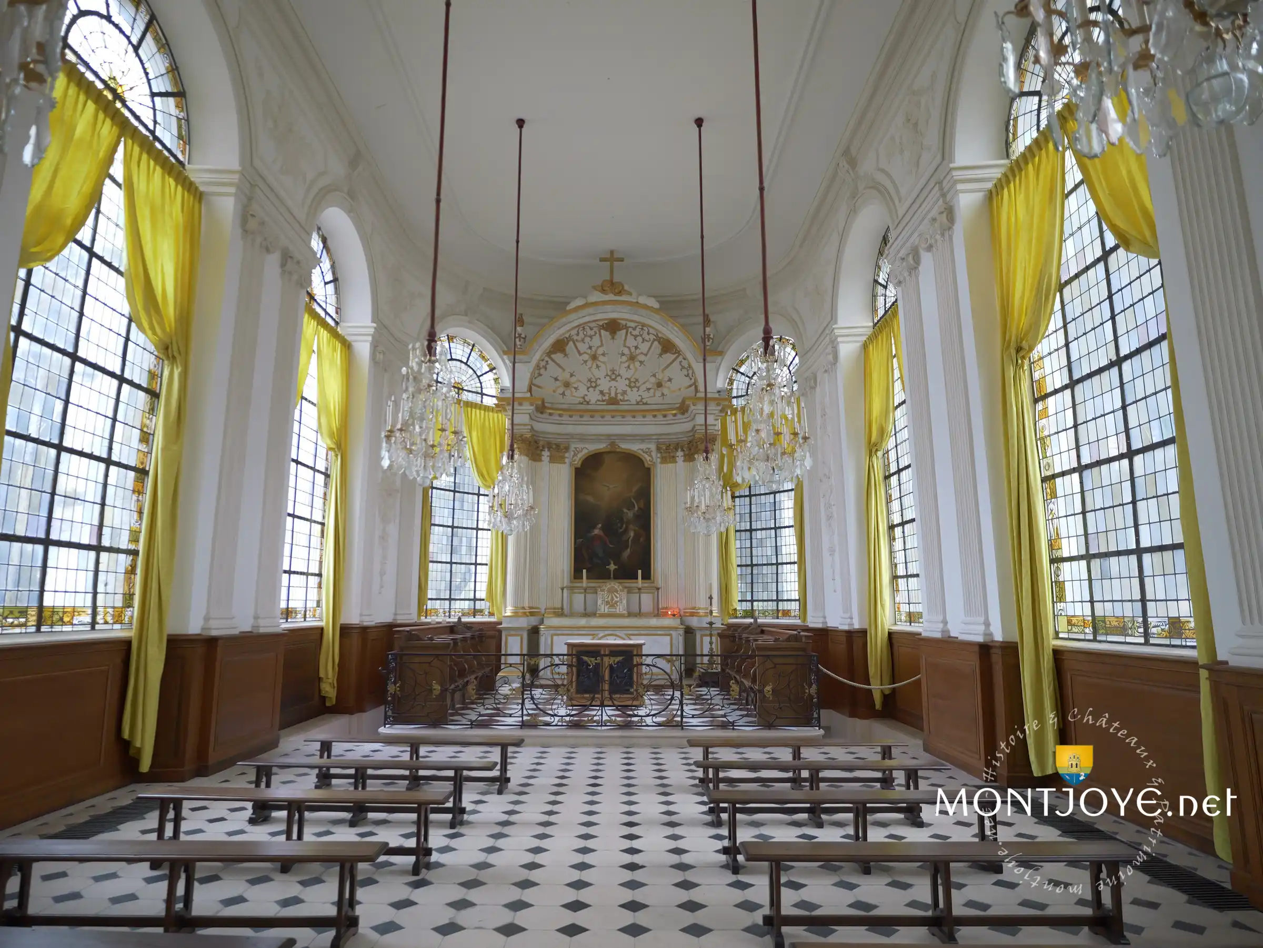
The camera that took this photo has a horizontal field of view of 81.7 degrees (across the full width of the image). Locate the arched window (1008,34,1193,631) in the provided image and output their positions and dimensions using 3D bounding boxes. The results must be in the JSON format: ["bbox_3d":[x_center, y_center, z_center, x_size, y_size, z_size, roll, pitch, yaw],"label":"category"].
[{"bbox_3d":[4.303,-1.772,6.669,0.200,6.549,2.600,0,-11,-1],"label":"arched window"}]

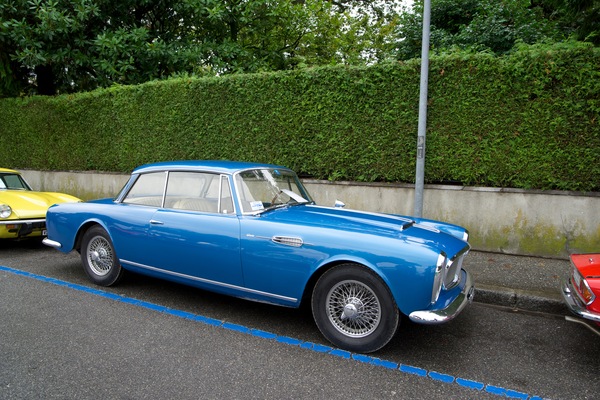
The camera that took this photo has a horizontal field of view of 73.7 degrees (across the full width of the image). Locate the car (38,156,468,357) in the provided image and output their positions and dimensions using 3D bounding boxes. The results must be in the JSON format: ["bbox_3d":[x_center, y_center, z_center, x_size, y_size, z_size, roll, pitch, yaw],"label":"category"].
[{"bbox_3d":[-0.685,0.254,4.293,4.780,1.360,1.710,4,6,29],"label":"car"}]

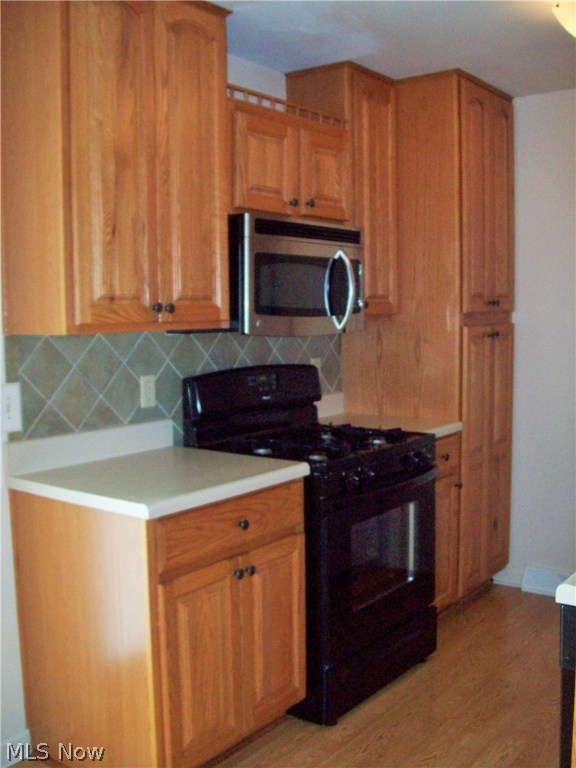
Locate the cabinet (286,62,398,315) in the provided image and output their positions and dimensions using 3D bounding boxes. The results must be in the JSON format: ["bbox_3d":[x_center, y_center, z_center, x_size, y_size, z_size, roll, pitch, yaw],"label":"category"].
[{"bbox_3d":[0.257,-0.827,3.614,0.322,1.068,0.394,3,7,38],"label":"cabinet"}]

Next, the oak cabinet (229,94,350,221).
[{"bbox_3d":[-0.094,-0.840,3.163,0.325,0.390,0.748,3,7,38],"label":"oak cabinet"}]

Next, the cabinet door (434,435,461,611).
[{"bbox_3d":[0.641,0.614,3.477,0.030,0.775,0.364,3,7,38],"label":"cabinet door"}]

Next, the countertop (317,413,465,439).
[{"bbox_3d":[0.406,0.191,3.615,0.645,0.041,0.371,3,7,38],"label":"countertop"}]

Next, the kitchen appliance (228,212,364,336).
[{"bbox_3d":[-0.054,-0.418,3.188,0.395,0.425,0.758,3,7,38],"label":"kitchen appliance"}]

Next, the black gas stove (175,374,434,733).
[{"bbox_3d":[0.113,0.538,3.156,0.700,1.180,0.761,3,7,38],"label":"black gas stove"}]

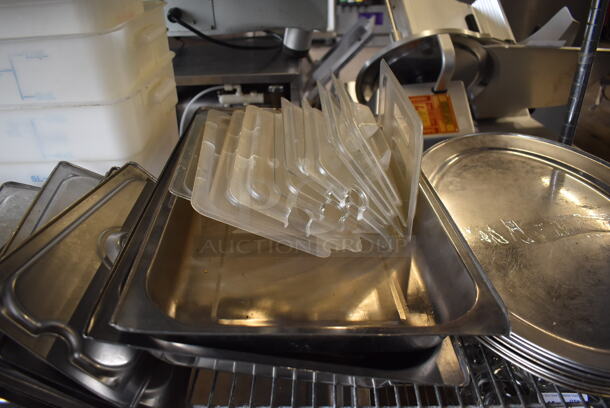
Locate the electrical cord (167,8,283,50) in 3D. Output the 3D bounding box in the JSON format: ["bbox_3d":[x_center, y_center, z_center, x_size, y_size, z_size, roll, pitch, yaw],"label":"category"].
[{"bbox_3d":[-0.203,-0.443,1.160,0.275,0.095,0.110,-5,24,-11],"label":"electrical cord"}]

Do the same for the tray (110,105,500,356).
[{"bbox_3d":[-0.004,-0.004,0.597,0.325,0.065,0.530,2,30,-5],"label":"tray"}]

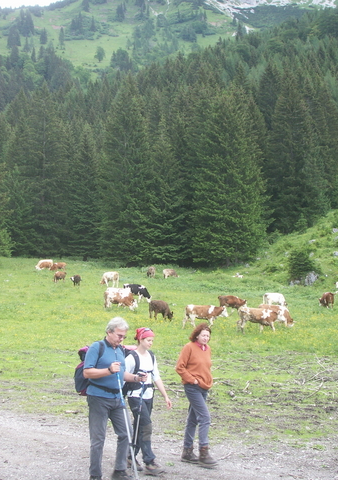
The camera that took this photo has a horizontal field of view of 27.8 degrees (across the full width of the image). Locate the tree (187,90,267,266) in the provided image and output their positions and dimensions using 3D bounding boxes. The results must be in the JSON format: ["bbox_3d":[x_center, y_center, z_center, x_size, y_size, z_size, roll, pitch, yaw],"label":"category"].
[{"bbox_3d":[7.782,-8.580,91.000,10.600,24.000,10.600,0,-2,0],"label":"tree"}]

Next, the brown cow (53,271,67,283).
[{"bbox_3d":[-11.895,4.111,75.000,0.650,1.300,2.000,-2,-3,41],"label":"brown cow"}]

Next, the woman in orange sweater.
[{"bbox_3d":[0.318,1.790,7.900,0.430,1.650,0.500,-1,-3,30],"label":"woman in orange sweater"}]

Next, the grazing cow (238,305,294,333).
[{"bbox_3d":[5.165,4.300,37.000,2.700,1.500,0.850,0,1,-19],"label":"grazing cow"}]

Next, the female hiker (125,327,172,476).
[{"bbox_3d":[-0.247,1.847,7.850,0.520,1.690,0.520,1,1,38],"label":"female hiker"}]

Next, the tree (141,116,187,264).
[{"bbox_3d":[-0.605,-6.657,92.000,7.000,19.800,7.000,0,-2,0],"label":"tree"}]

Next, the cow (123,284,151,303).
[{"bbox_3d":[-2.288,3.949,50.500,2.150,1.300,0.670,-1,-3,30],"label":"cow"}]

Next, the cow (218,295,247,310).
[{"bbox_3d":[4.116,4.181,44.000,2.100,1.400,0.750,0,1,15],"label":"cow"}]

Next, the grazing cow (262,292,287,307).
[{"bbox_3d":[8.945,5.087,58.000,2.100,1.220,0.650,1,-3,-17],"label":"grazing cow"}]

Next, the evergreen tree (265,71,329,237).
[{"bbox_3d":[19.756,-13.868,106.000,9.800,25.200,9.800,0,-2,0],"label":"evergreen tree"}]

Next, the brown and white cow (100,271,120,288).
[{"bbox_3d":[-4.846,3.274,56.000,2.000,1.400,0.700,1,1,41],"label":"brown and white cow"}]

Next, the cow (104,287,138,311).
[{"bbox_3d":[-2.807,3.421,40.000,2.200,1.400,0.750,0,1,28],"label":"cow"}]

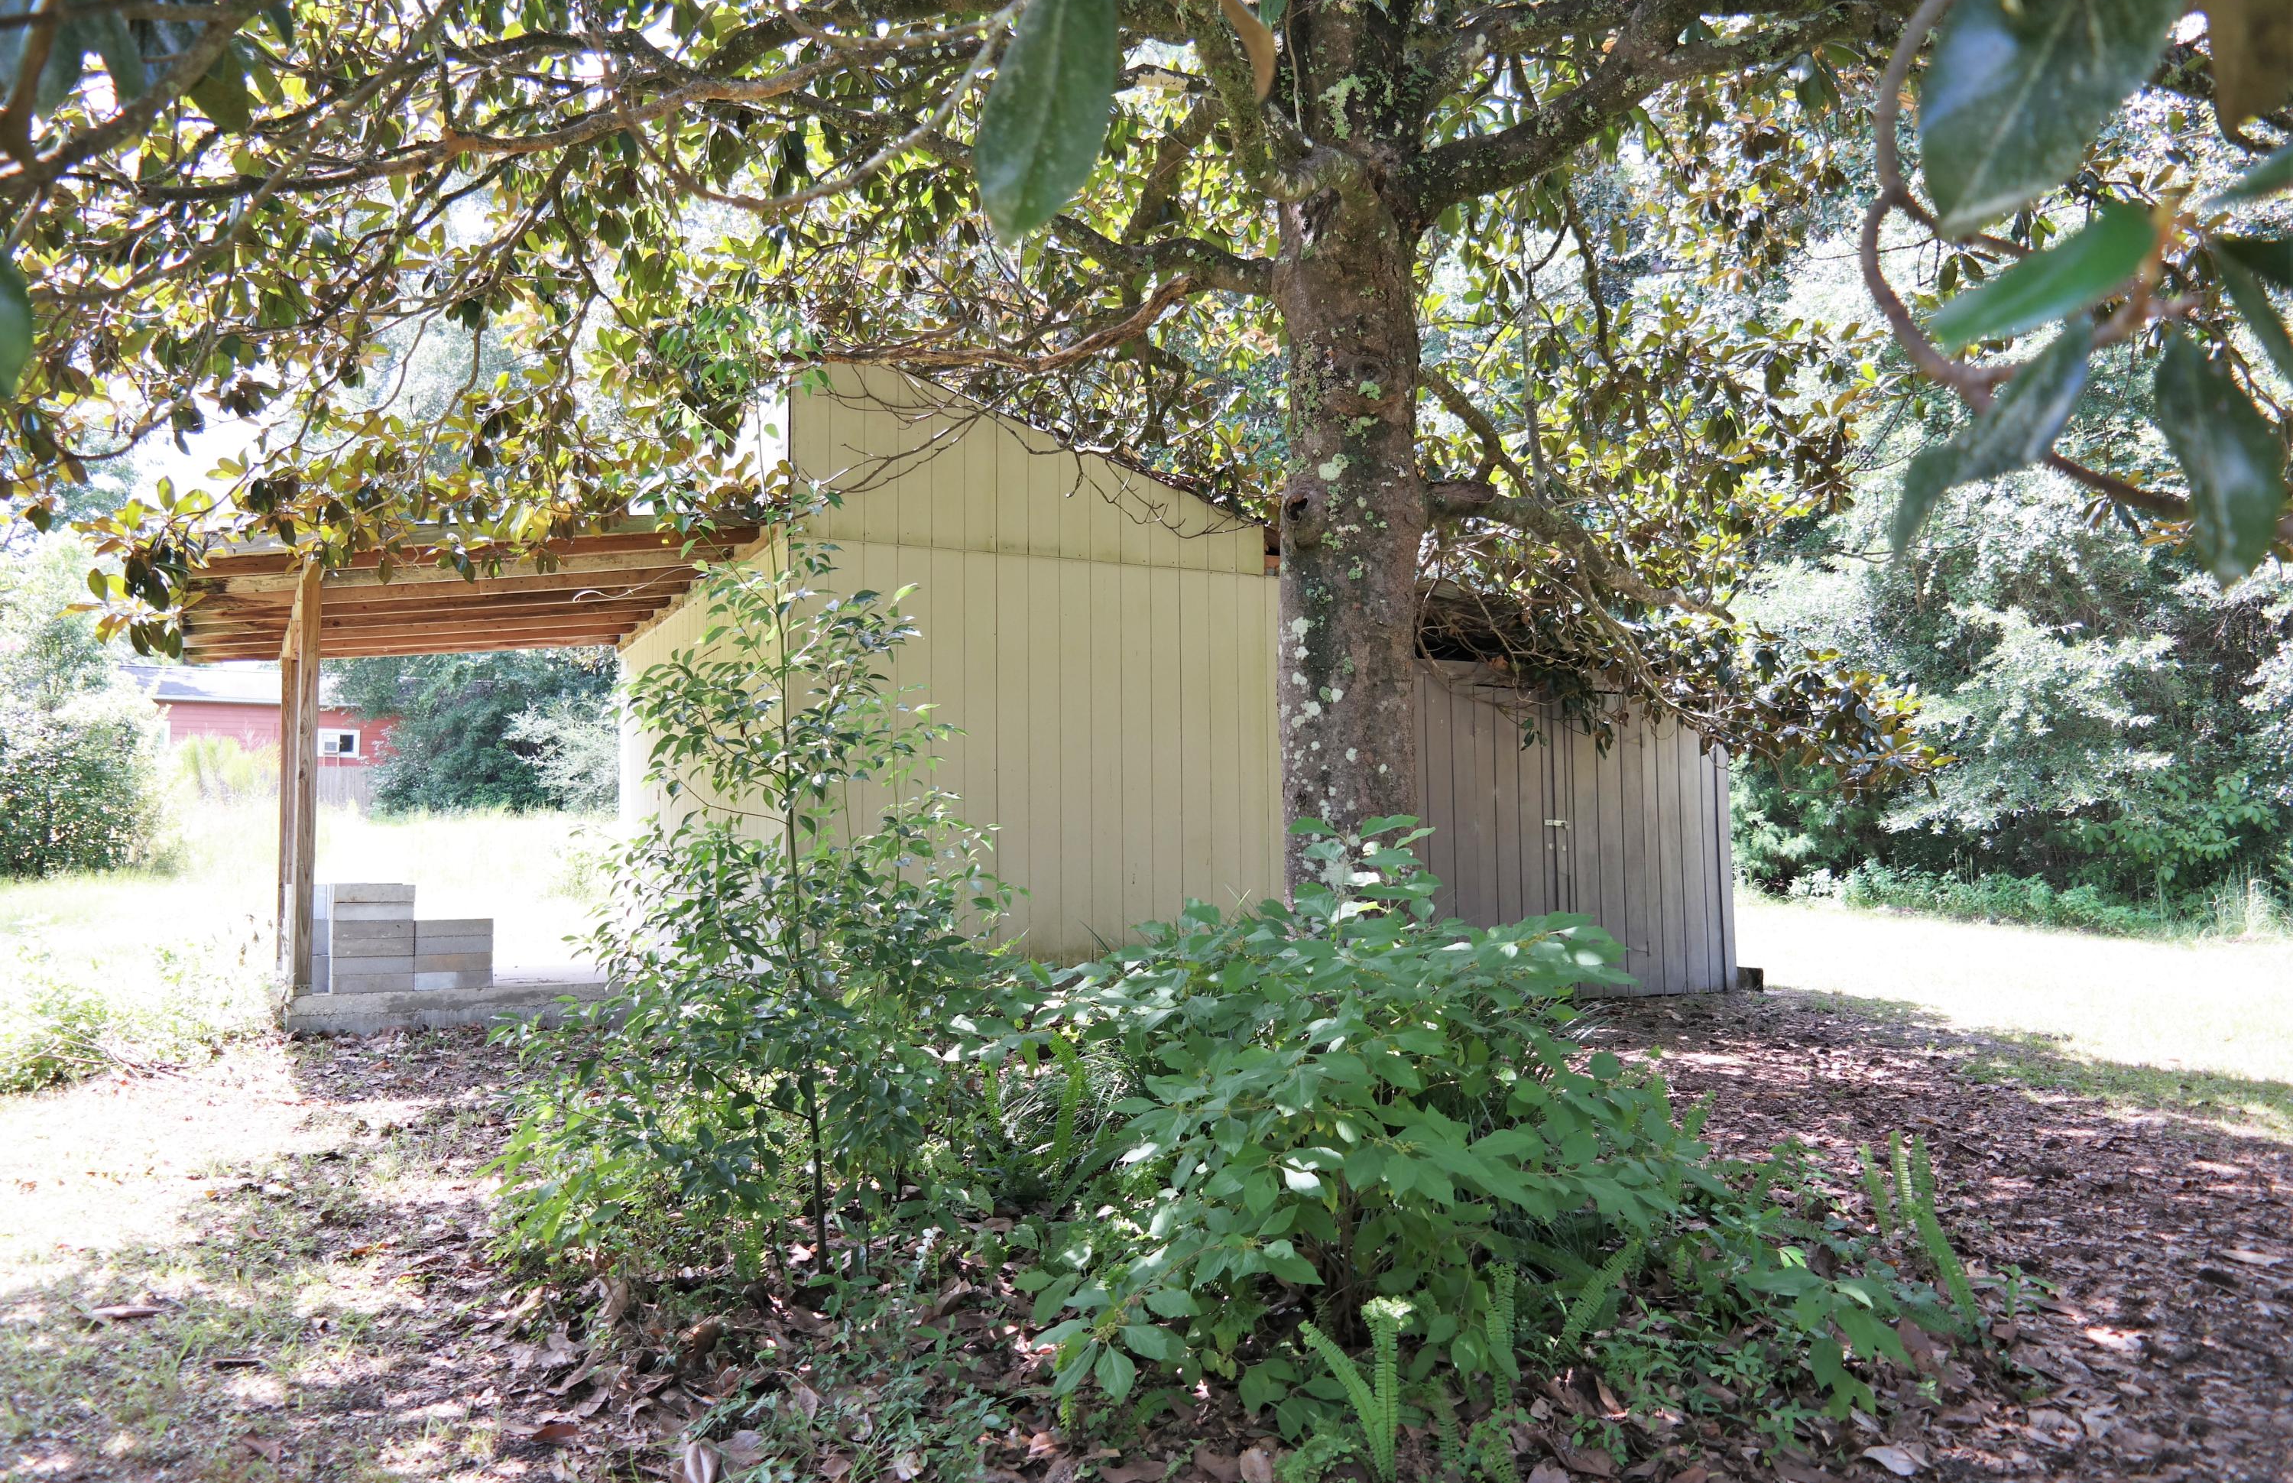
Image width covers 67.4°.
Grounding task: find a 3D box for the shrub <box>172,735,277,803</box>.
[{"bbox_3d":[-16.064,0.469,30.000,1.750,1.200,1.400,2,-6,-28],"label":"shrub"}]

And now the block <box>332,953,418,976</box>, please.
[{"bbox_3d":[-4.099,1.190,9.127,0.393,0.095,0.194,2,-5,-25],"label":"block"}]

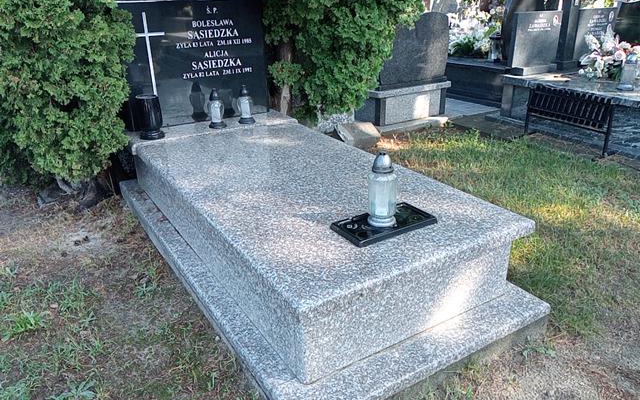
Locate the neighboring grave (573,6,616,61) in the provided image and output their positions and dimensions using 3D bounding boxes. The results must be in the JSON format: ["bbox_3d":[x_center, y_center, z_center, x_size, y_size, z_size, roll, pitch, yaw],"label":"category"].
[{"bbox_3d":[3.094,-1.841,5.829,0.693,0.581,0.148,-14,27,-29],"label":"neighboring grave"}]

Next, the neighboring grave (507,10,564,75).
[{"bbox_3d":[2.240,-1.613,5.305,0.658,0.591,0.203,-14,27,-29],"label":"neighboring grave"}]

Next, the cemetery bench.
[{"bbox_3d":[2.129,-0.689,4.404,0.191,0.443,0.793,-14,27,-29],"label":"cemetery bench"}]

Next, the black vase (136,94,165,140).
[{"bbox_3d":[-0.980,-0.480,2.988,0.140,0.232,0.140,-14,27,-29],"label":"black vase"}]

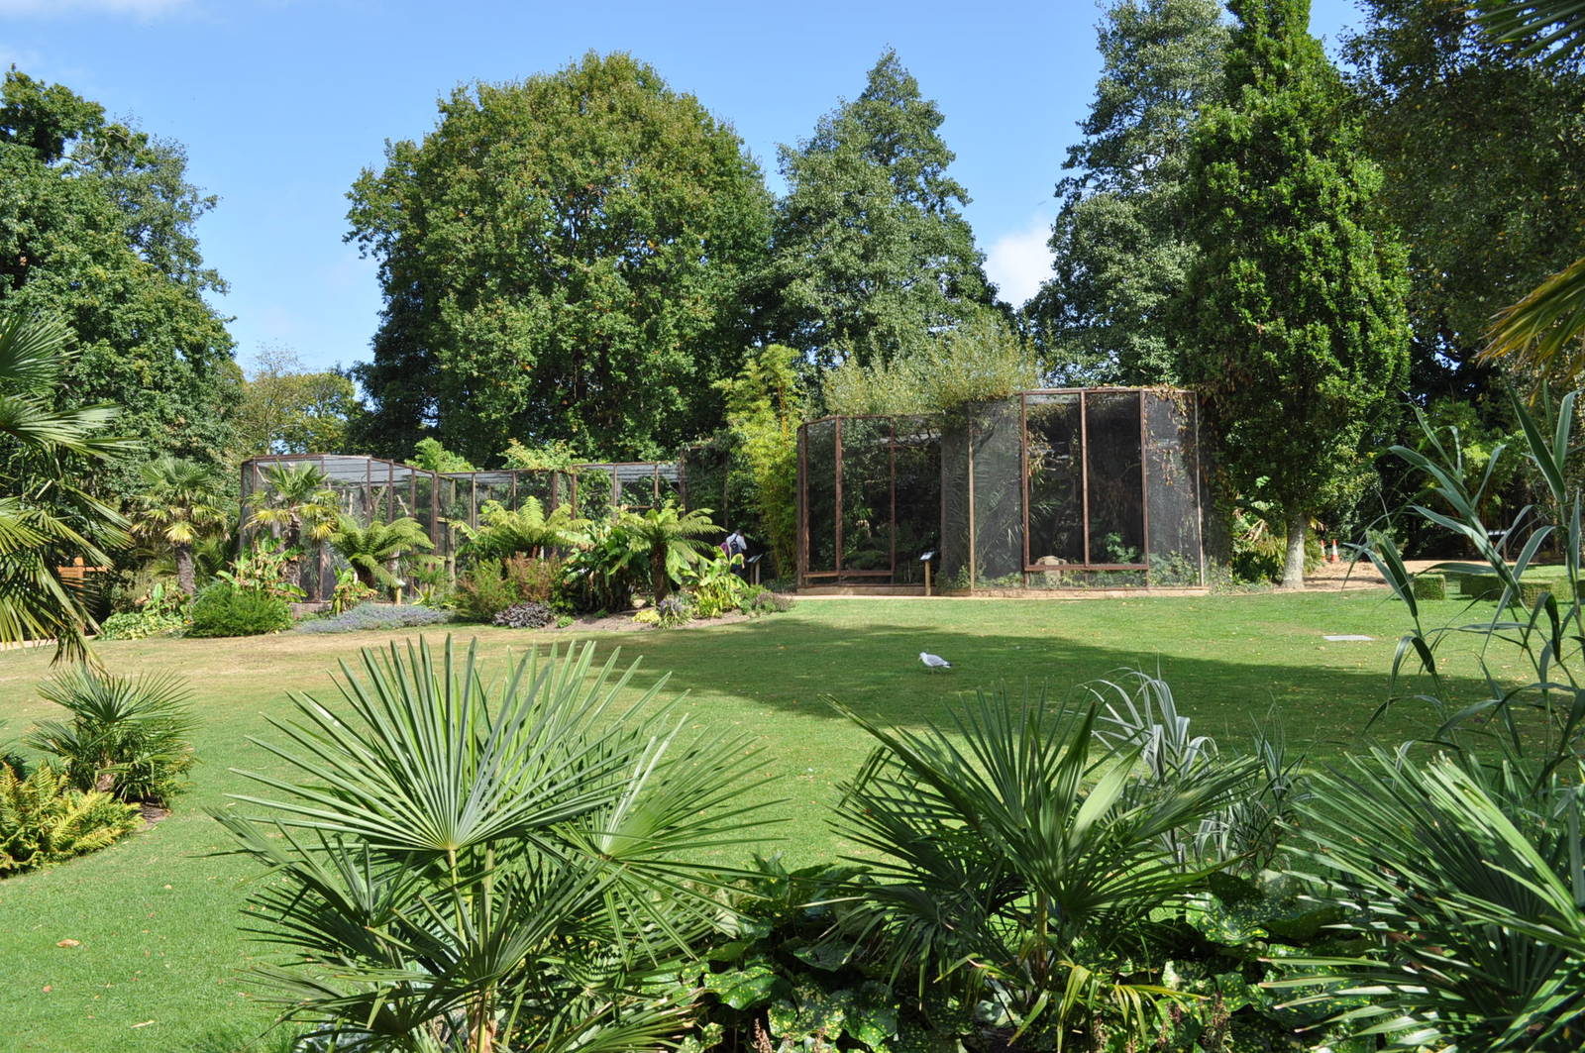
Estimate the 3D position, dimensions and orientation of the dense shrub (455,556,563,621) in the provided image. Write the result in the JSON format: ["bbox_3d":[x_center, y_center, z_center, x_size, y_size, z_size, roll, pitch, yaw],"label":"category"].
[{"bbox_3d":[-6.114,1.348,25.600,2.250,1.350,1.700,0,-3,0],"label":"dense shrub"}]

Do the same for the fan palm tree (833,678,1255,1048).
[{"bbox_3d":[0.771,1.030,3.650,1.250,1.120,1.200,0,-3,0],"label":"fan palm tree"}]

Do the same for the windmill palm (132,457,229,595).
[{"bbox_3d":[-12.481,0.164,24.200,2.000,3.150,2.000,0,-3,0],"label":"windmill palm"}]

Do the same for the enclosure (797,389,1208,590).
[{"bbox_3d":[4.600,-0.600,29.800,9.400,4.550,6.800,0,-3,7],"label":"enclosure"}]

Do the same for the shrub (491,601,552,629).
[{"bbox_3d":[-4.934,1.611,21.600,1.100,0.500,0.900,0,-3,0],"label":"shrub"}]

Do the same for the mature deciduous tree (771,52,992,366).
[{"bbox_3d":[3.570,-8.150,46.000,9.200,21.200,9.200,0,-3,0],"label":"mature deciduous tree"}]

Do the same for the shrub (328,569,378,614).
[{"bbox_3d":[-8.812,1.303,23.800,0.970,0.950,0.900,0,-3,0],"label":"shrub"}]

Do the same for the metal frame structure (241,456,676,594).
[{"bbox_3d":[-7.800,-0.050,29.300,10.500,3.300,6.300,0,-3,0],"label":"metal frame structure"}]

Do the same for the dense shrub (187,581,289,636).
[{"bbox_3d":[-11.596,1.727,24.900,2.050,1.130,1.700,0,-3,0],"label":"dense shrub"}]

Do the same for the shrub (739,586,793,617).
[{"bbox_3d":[-0.563,1.610,25.100,1.150,0.620,0.950,0,-3,0],"label":"shrub"}]

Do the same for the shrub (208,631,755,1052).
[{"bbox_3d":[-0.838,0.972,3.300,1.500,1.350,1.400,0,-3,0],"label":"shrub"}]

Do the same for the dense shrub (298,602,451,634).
[{"bbox_3d":[-9.179,2.007,26.000,3.400,0.600,1.500,1,-3,-15],"label":"dense shrub"}]

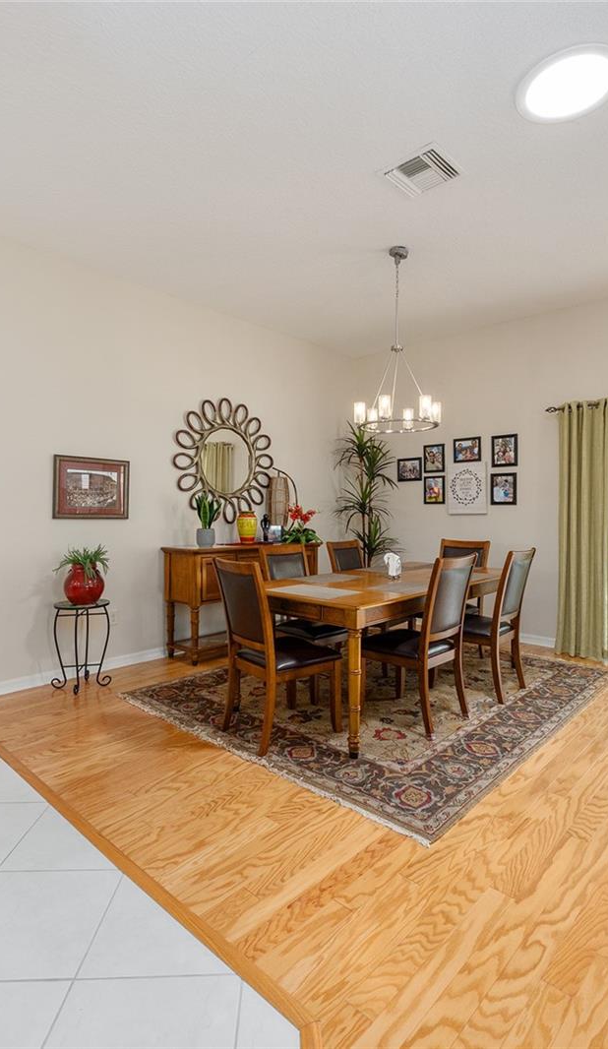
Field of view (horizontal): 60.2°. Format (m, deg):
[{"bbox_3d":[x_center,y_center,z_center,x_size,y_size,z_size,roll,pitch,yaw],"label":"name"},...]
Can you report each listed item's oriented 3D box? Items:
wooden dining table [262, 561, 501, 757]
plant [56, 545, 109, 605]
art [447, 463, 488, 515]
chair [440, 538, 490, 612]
[{"bbox_3d":[0.657,0.761,3.752,1.060,0.740,2.400,1,1,42],"label":"wooden dining table"},{"bbox_3d":[-1.535,0.349,3.636,0.360,0.405,0.360,1,1,41],"label":"plant"},{"bbox_3d":[1.665,-0.360,5.361,0.415,0.520,0.030,1,1,42],"label":"art"},{"bbox_3d":[1.320,0.651,4.708,0.560,0.955,0.470,0,1,-42],"label":"chair"}]

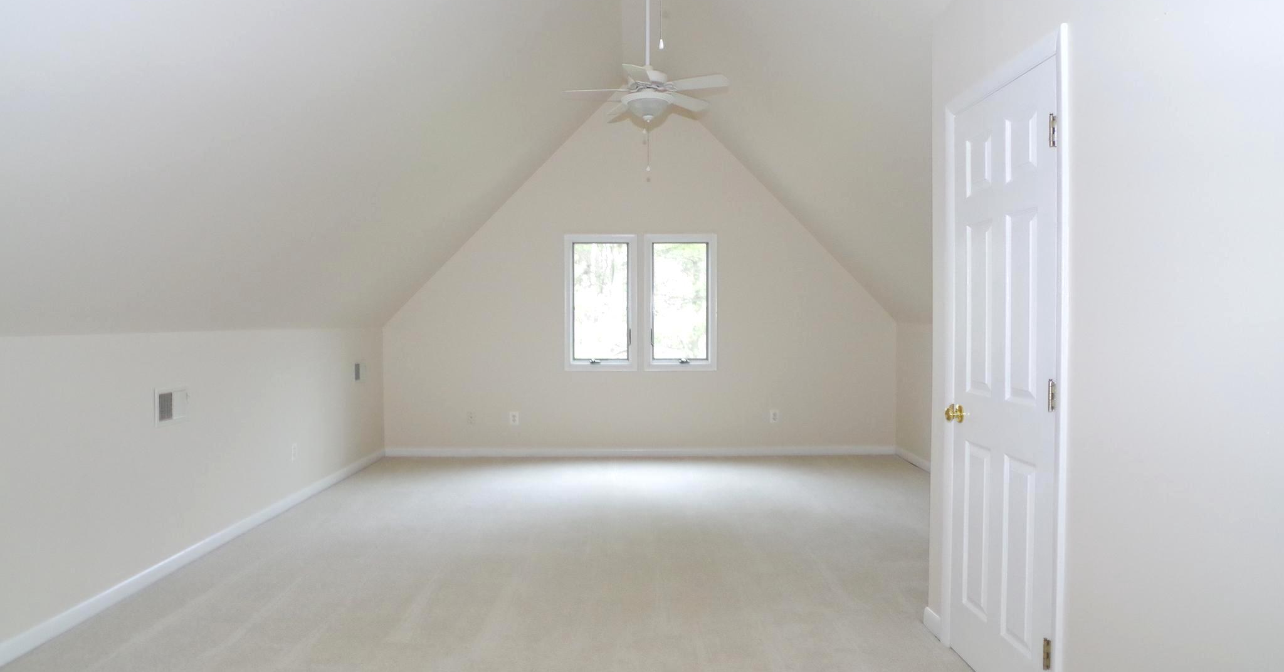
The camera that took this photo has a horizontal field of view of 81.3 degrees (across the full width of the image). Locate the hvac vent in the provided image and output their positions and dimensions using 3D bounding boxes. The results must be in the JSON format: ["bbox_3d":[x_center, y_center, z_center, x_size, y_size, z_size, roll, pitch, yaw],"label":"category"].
[{"bbox_3d":[-2.381,0.356,3.786,0.020,0.183,0.280,0,1,-1],"label":"hvac vent"}]

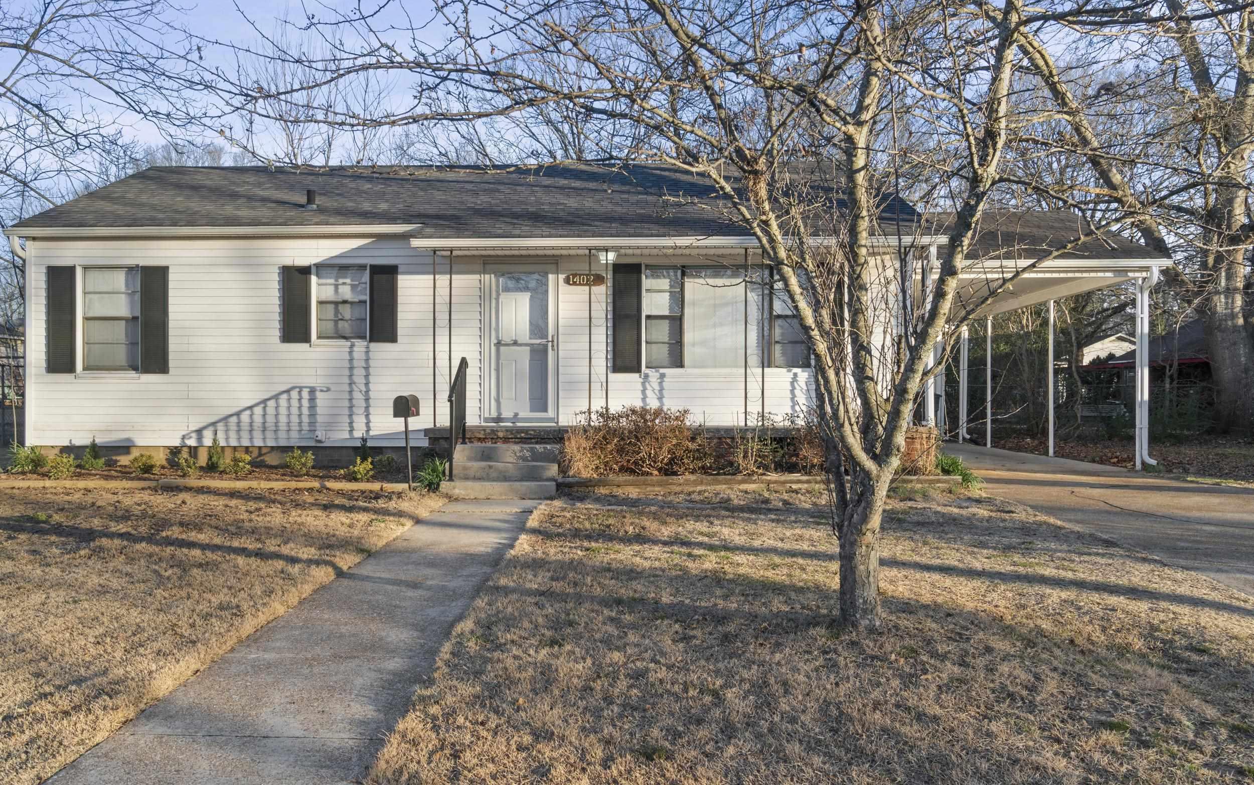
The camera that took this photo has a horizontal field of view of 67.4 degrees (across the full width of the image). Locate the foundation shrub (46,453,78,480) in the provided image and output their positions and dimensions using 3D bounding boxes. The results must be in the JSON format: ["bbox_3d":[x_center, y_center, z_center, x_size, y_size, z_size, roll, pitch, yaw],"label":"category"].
[{"bbox_3d":[-6.516,0.848,10.850,0.362,0.317,0.336,0,0,2],"label":"foundation shrub"}]

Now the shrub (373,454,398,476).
[{"bbox_3d":[-2.863,0.866,11.150,0.302,0.267,0.281,0,0,2],"label":"shrub"}]

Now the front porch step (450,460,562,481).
[{"bbox_3d":[-1.354,0.867,10.390,1.210,0.185,0.300,0,0,2],"label":"front porch step"}]

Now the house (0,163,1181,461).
[{"bbox_3d":[-0.420,-1.340,14.950,14.650,4.640,7.850,0,0,2],"label":"house"}]

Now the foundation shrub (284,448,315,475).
[{"bbox_3d":[-3.984,0.841,11.450,0.370,0.322,0.344,0,0,2],"label":"foundation shrub"}]

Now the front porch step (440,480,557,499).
[{"bbox_3d":[-1.357,1.043,10.120,1.220,0.180,0.300,0,0,2],"label":"front porch step"}]

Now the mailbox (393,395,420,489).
[{"bbox_3d":[-2.262,0.515,9.700,0.180,0.985,0.470,0,0,2],"label":"mailbox"}]

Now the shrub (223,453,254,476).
[{"bbox_3d":[-4.617,0.860,11.150,0.372,0.279,0.346,0,0,2],"label":"shrub"}]

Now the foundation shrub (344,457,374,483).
[{"bbox_3d":[-2.992,0.865,10.500,0.328,0.285,0.305,0,0,2],"label":"foundation shrub"}]

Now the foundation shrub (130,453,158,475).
[{"bbox_3d":[-5.900,0.875,11.500,0.359,0.264,0.334,0,0,2],"label":"foundation shrub"}]

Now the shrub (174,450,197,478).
[{"bbox_3d":[-5.180,0.835,11.050,0.288,0.334,0.268,0,0,2],"label":"shrub"}]

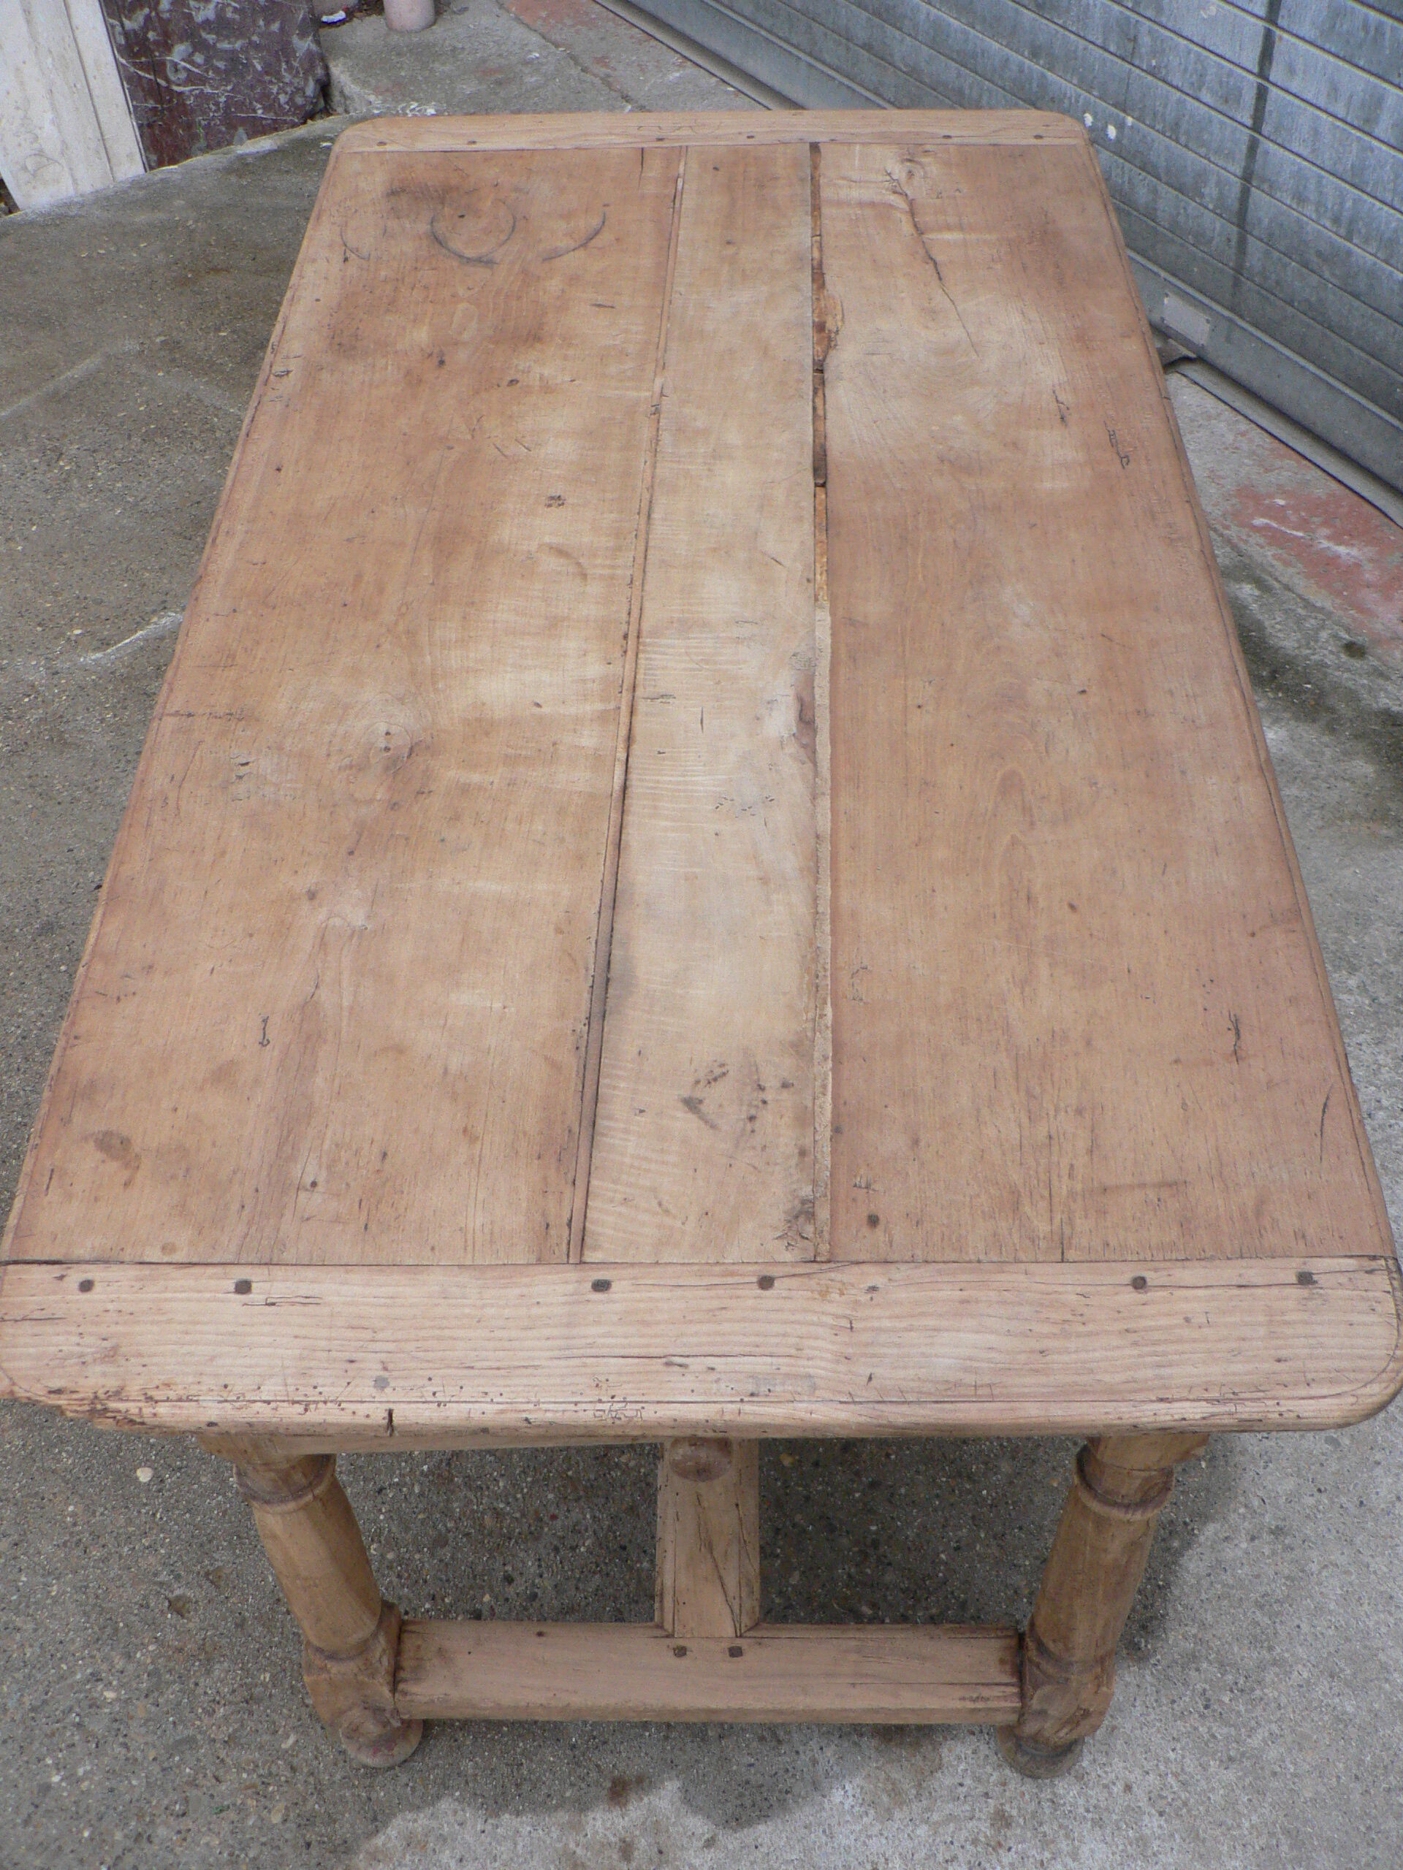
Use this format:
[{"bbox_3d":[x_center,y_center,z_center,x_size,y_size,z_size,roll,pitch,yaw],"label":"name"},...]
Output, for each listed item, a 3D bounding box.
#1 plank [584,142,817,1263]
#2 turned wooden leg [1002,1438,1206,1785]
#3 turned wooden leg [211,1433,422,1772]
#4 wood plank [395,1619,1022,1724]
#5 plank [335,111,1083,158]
[{"bbox_3d":[0.024,-0.303,1.550,0.136,0.028,1.345,1,48,2],"label":"plank"},{"bbox_3d":[0.281,0.440,1.396,0.073,0.715,0.073,0,48,1],"label":"turned wooden leg"},{"bbox_3d":[-0.275,0.441,1.405,0.073,0.710,0.073,0,48,1],"label":"turned wooden leg"},{"bbox_3d":[0.006,0.594,1.567,0.495,0.038,0.068,0,48,1],"label":"wood plank"},{"bbox_3d":[0.010,-0.827,2.029,0.785,0.030,0.084,0,48,1],"label":"plank"}]

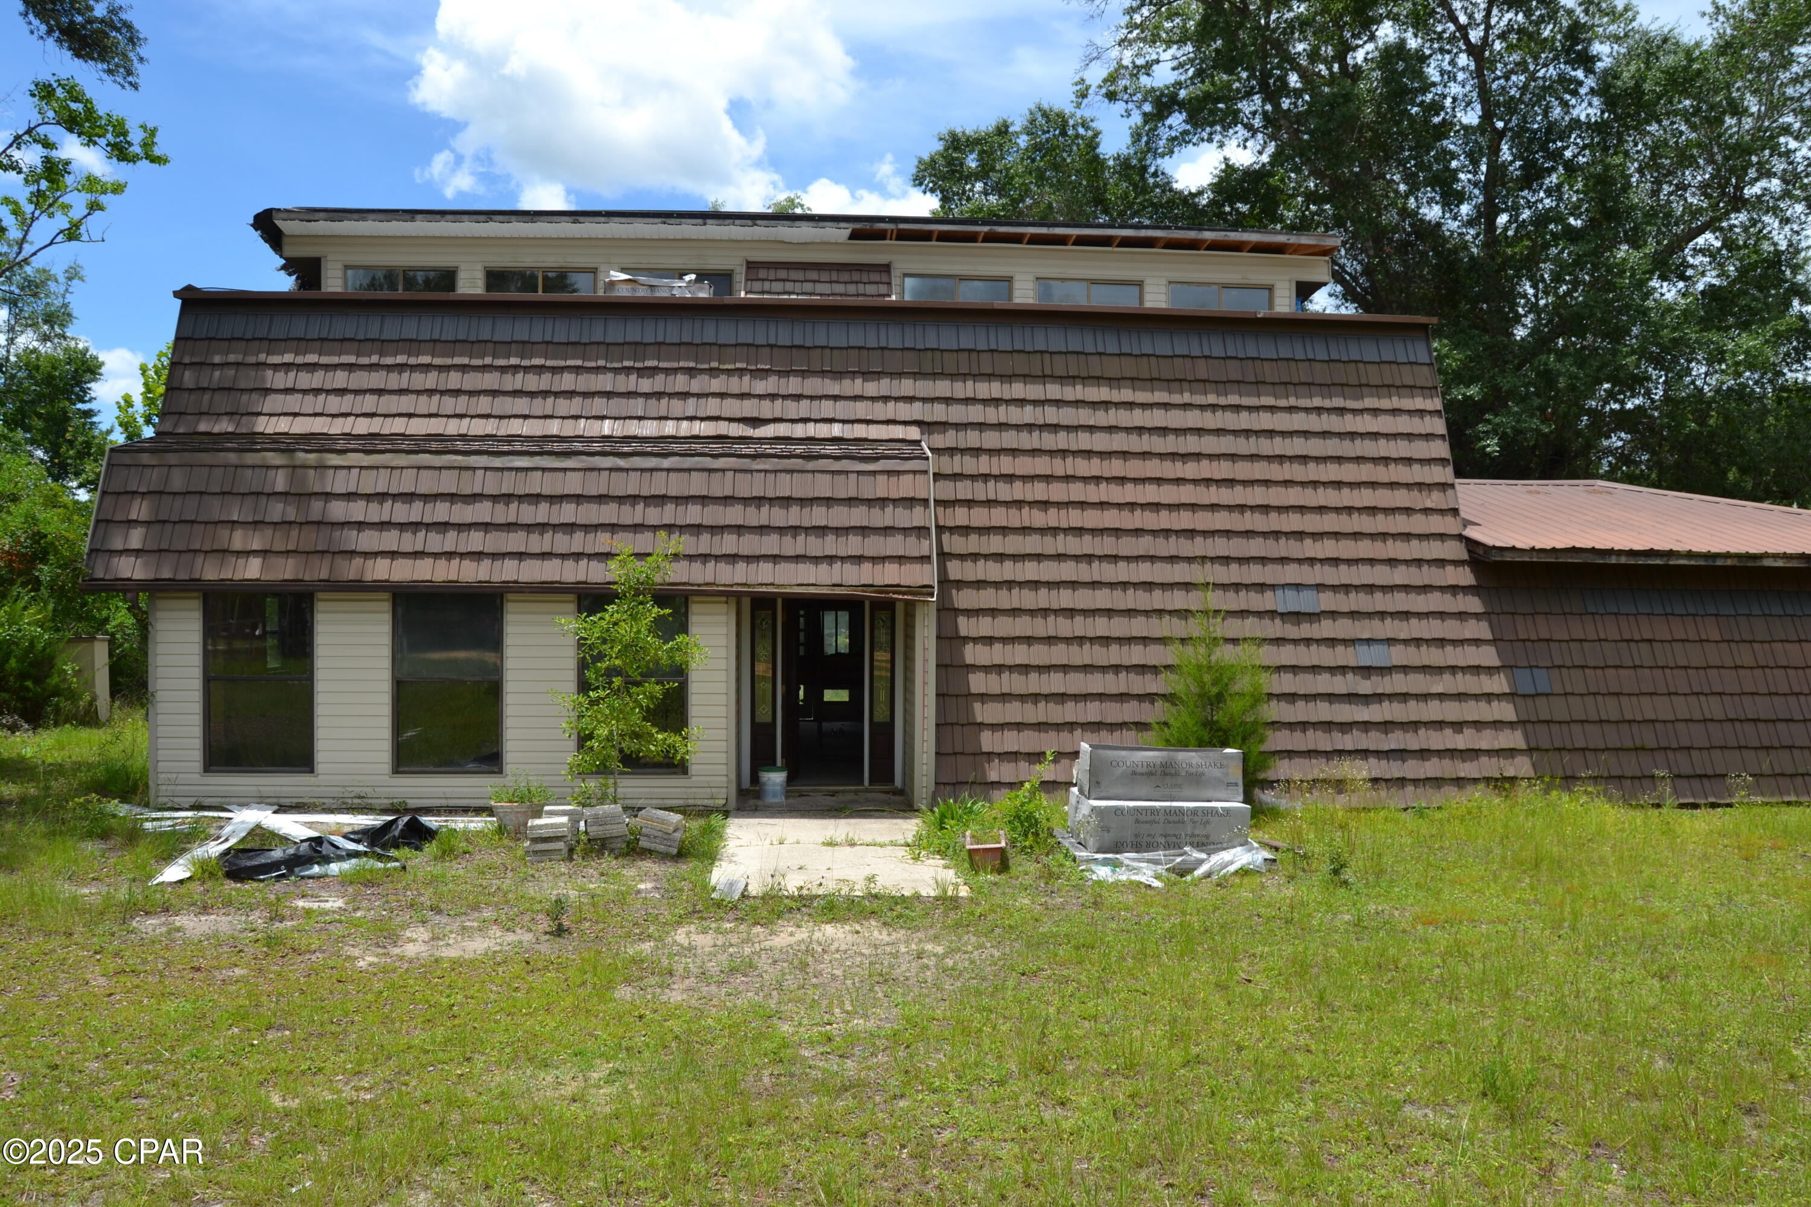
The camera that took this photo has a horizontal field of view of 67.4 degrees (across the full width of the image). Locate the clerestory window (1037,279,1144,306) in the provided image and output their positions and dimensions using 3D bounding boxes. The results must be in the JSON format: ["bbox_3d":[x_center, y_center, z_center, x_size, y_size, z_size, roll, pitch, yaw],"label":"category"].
[{"bbox_3d":[2.458,-4.070,18.150,1.460,0.550,0.100,0,0,-5],"label":"clerestory window"}]

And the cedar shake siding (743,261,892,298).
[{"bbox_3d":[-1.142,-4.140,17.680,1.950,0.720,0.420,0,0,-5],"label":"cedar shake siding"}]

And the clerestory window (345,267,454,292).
[{"bbox_3d":[-6.481,-4.050,17.450,1.430,0.550,0.100,0,0,-5],"label":"clerestory window"}]

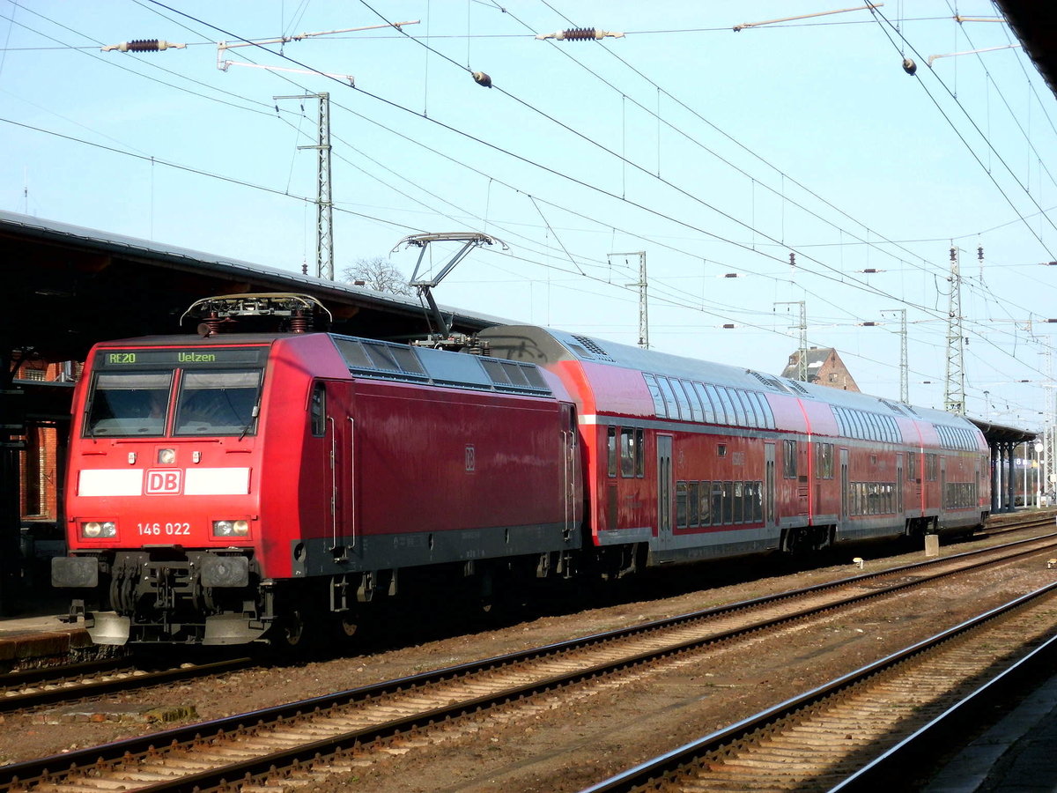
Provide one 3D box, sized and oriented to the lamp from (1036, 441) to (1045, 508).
[{"bbox_3d":[30.965,4.819,223.962,0.500,3.980,0.500,-1,-1,12],"label":"lamp"}]

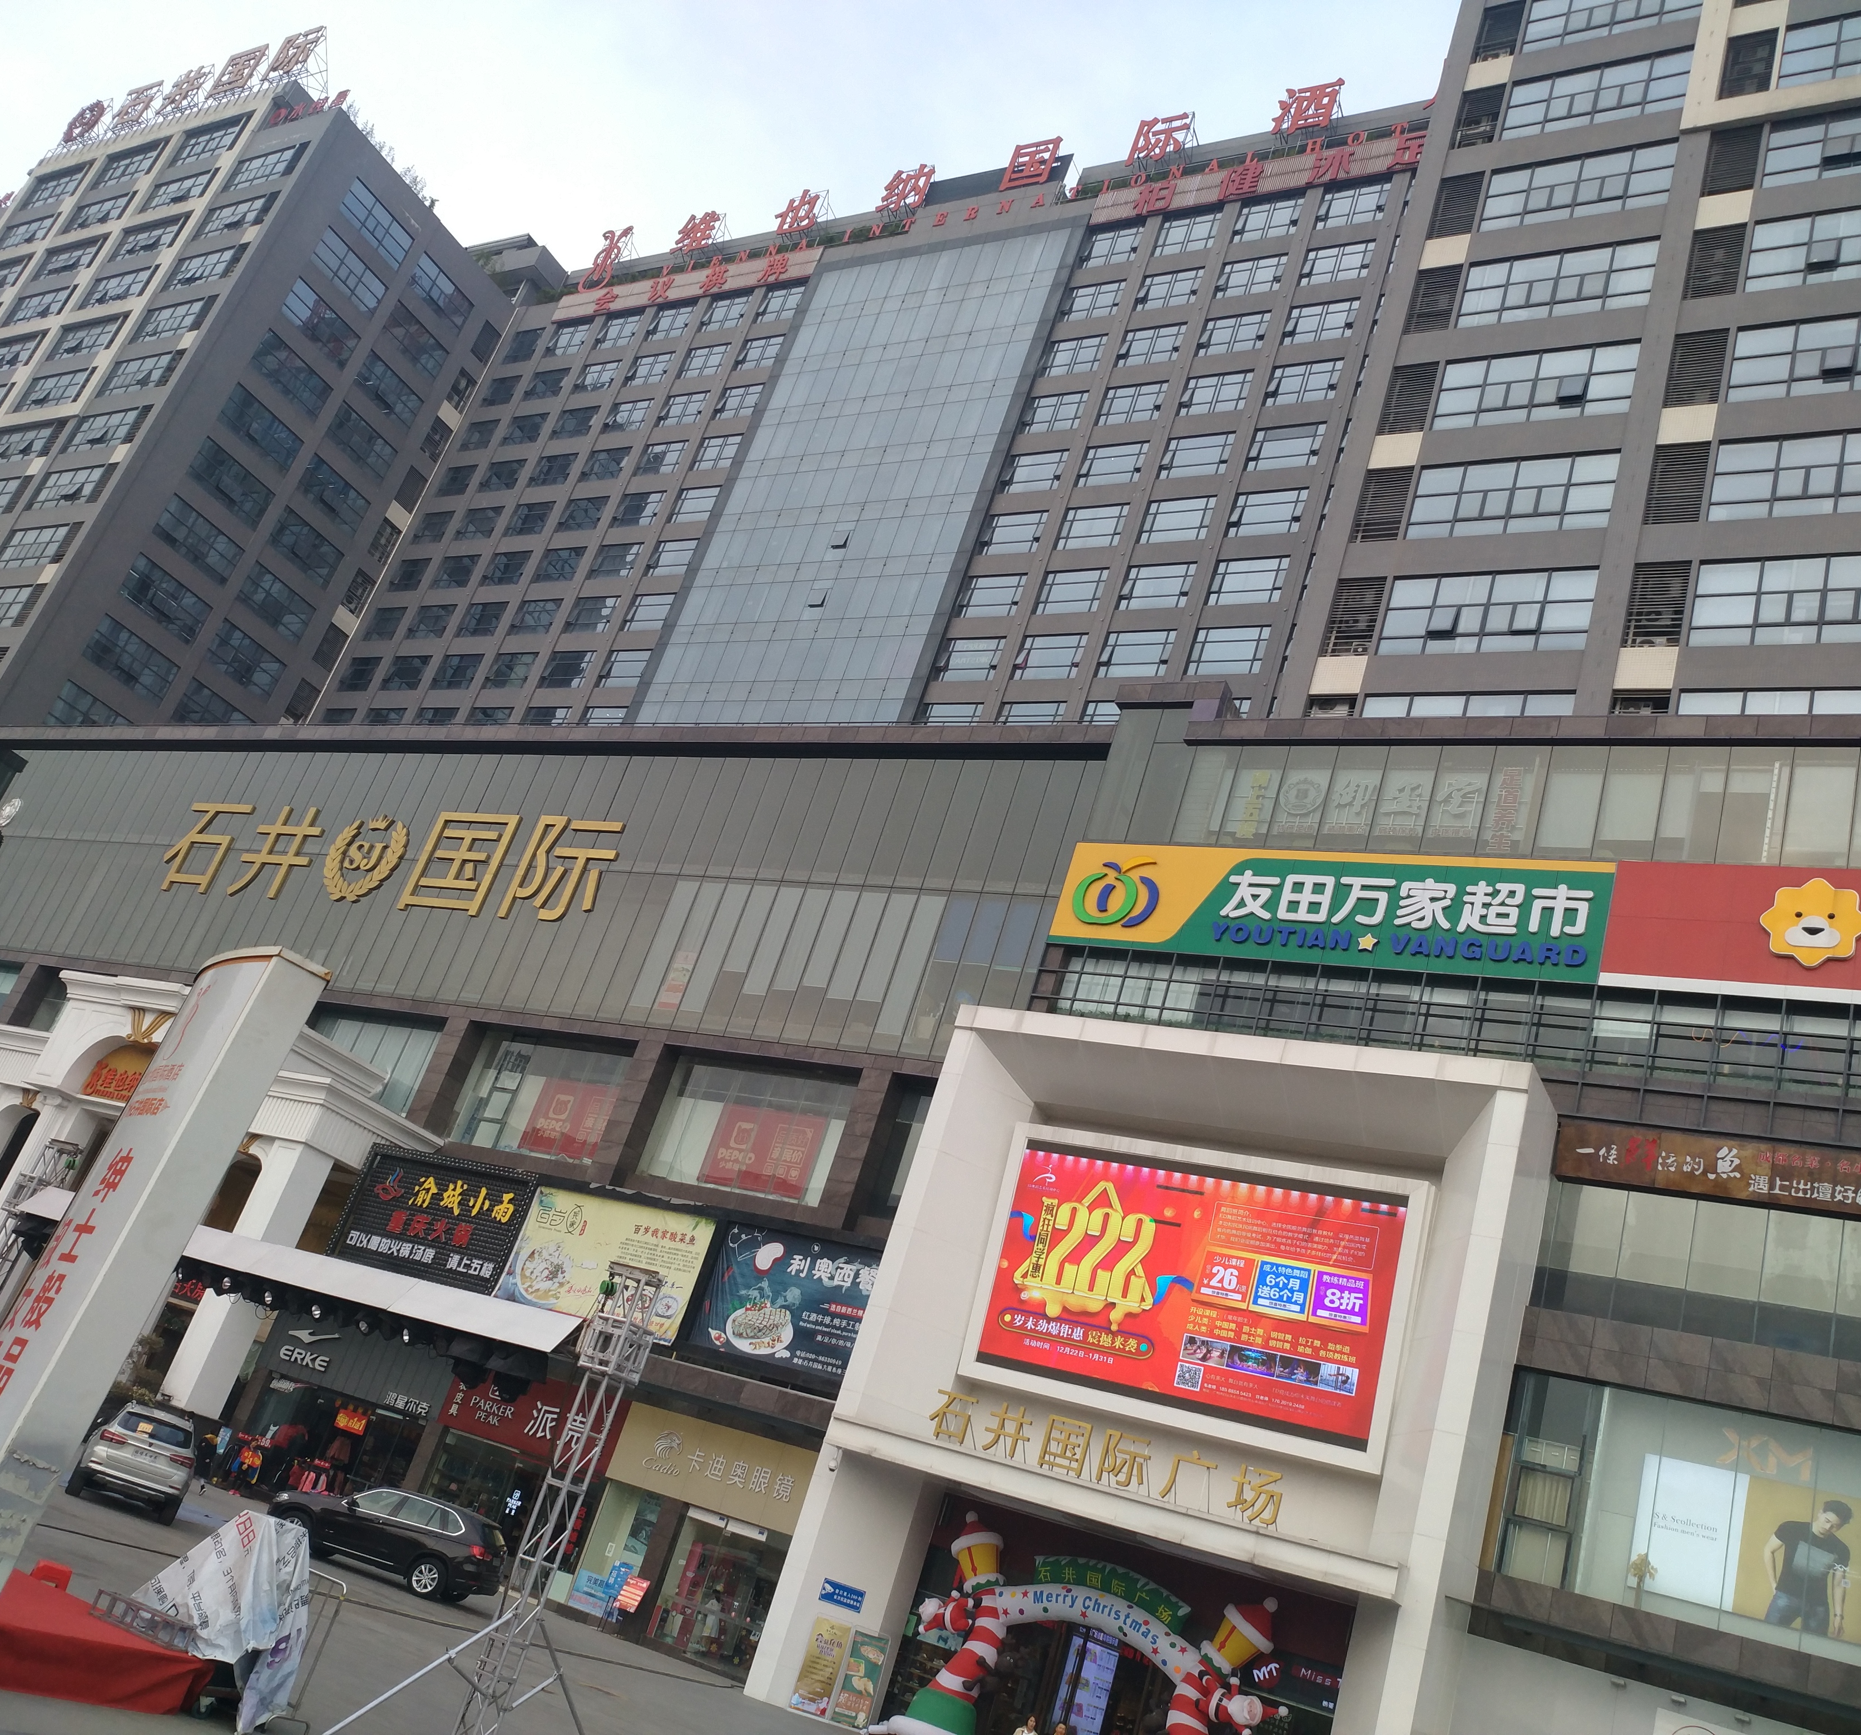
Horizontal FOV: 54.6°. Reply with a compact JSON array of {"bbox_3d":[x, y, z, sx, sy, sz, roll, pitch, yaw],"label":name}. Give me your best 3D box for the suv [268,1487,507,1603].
[{"bbox_3d":[-10.950,13.588,36.716,4.870,1.750,1.950,13,-24,13],"label":"suv"}]

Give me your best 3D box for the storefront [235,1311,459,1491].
[{"bbox_3d":[-17.819,16.676,54.141,8.500,5.450,1.000,2,-28,34],"label":"storefront"}]

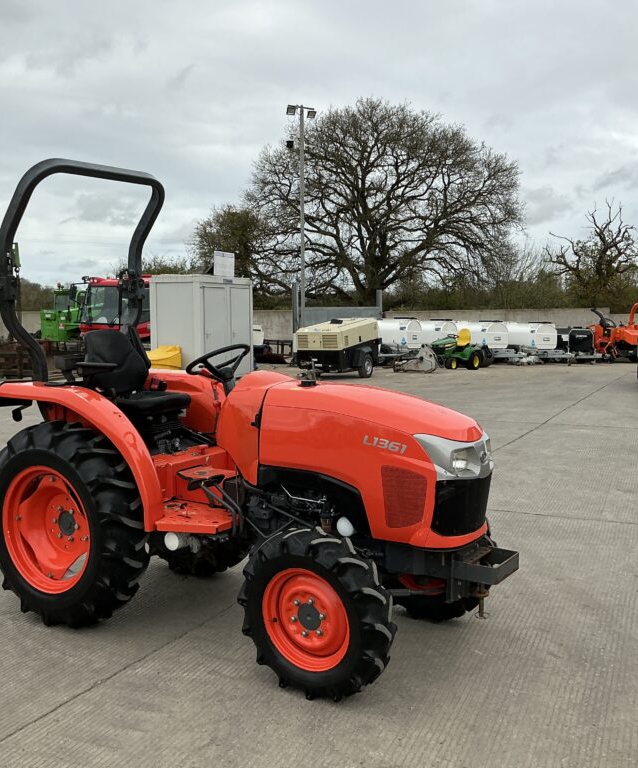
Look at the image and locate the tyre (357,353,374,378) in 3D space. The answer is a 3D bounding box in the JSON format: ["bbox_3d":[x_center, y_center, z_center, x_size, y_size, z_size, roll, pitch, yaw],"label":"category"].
[{"bbox_3d":[1.176,-0.474,20.950,0.190,0.620,0.620,3,6,33],"label":"tyre"}]

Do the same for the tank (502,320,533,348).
[{"bbox_3d":[7.037,-1.573,27.300,0.900,0.880,1.800,-2,5,-22],"label":"tank"}]

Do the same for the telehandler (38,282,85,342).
[{"bbox_3d":[-7.850,-2.126,29.226,2.150,2.500,4.600,1,5,12],"label":"telehandler"}]

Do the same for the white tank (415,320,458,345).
[{"bbox_3d":[3.327,-1.506,25.400,1.750,0.880,0.900,4,7,44],"label":"white tank"}]

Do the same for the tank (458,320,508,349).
[{"bbox_3d":[4.930,-1.508,25.600,1.100,0.840,1.500,-5,7,-43],"label":"tank"}]

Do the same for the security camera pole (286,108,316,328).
[{"bbox_3d":[-0.521,-4.915,27.358,1.100,8.390,0.400,-3,5,-27],"label":"security camera pole"}]

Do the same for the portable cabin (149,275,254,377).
[{"bbox_3d":[-2.905,-1.407,20.830,1.460,2.520,2.300,2,6,28],"label":"portable cabin"}]

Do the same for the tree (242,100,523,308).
[{"bbox_3d":[4.112,-10.360,51.292,17.600,15.060,16.500,0,5,0],"label":"tree"}]

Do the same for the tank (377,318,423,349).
[{"bbox_3d":[2.290,-1.482,24.800,1.500,0.840,1.100,3,6,35],"label":"tank"}]

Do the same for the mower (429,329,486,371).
[{"bbox_3d":[3.747,-0.982,23.600,1.100,1.170,1.800,4,6,37],"label":"mower"}]

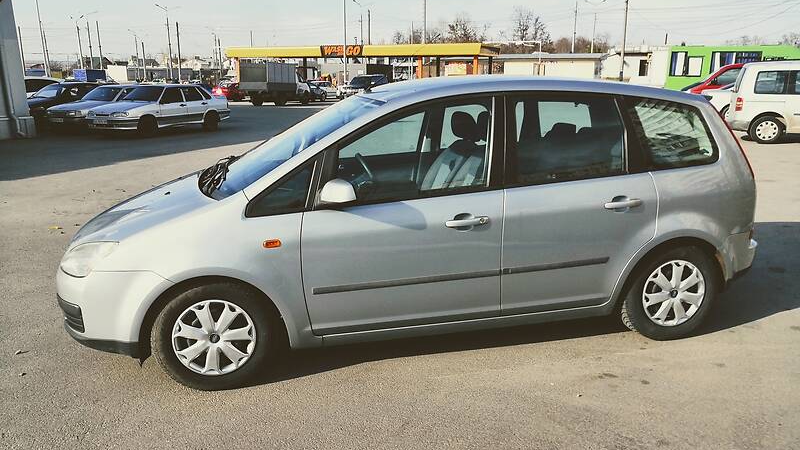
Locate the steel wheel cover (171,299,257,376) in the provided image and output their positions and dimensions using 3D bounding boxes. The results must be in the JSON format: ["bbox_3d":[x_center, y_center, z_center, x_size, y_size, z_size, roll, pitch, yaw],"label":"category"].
[{"bbox_3d":[-0.923,0.561,3.118,0.415,0.415,0.070,-3,14,-14],"label":"steel wheel cover"}]

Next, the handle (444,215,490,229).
[{"bbox_3d":[0.354,-0.012,3.251,0.240,0.055,0.055,-3,14,-14],"label":"handle"}]

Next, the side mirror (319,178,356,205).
[{"bbox_3d":[-0.303,-0.162,3.023,0.155,0.140,0.230,-4,14,-12],"label":"side mirror"}]

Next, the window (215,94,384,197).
[{"bbox_3d":[-0.666,-0.542,3.812,1.020,0.110,1.420,-30,18,-6],"label":"window"}]

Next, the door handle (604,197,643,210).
[{"bbox_3d":[1.241,-0.118,3.454,0.235,0.055,0.055,-3,14,-14],"label":"door handle"}]

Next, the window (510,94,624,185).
[{"bbox_3d":[0.905,-0.478,3.411,0.680,0.460,0.060,-4,-4,-12],"label":"window"}]

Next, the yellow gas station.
[{"bbox_3d":[-3.272,-13.027,53.411,22.500,4.350,7.000,5,14,18],"label":"yellow gas station"}]

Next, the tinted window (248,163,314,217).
[{"bbox_3d":[-0.576,-0.175,3.042,0.360,0.270,0.060,-4,-3,-9],"label":"tinted window"}]

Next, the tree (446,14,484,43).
[{"bbox_3d":[8.702,-22.749,82.996,5.500,10.000,5.500,0,13,0],"label":"tree"}]

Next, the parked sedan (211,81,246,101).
[{"bbox_3d":[-11.958,-9.465,44.320,1.720,1.450,4.300,4,14,18],"label":"parked sedan"}]

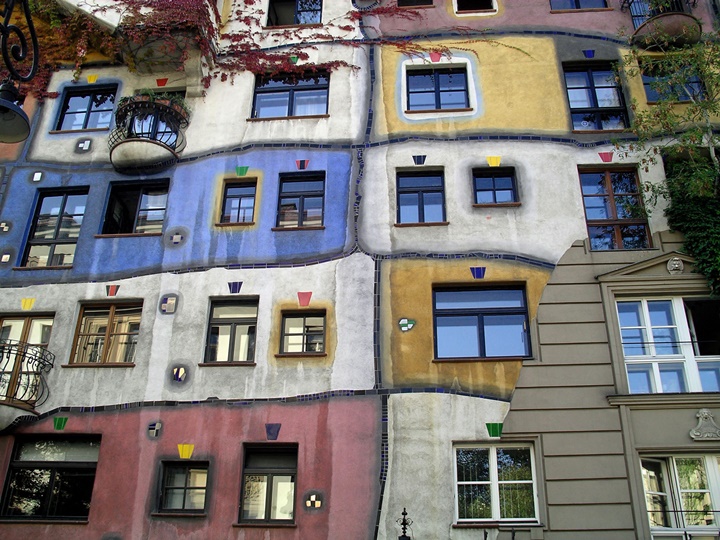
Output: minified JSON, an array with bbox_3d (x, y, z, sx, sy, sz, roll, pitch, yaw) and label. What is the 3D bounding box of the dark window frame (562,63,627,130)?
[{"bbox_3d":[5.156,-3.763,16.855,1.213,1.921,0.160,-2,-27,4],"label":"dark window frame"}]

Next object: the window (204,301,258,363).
[{"bbox_3d":[-2.569,1.213,15.500,1.029,1.418,0.150,-2,-26,5],"label":"window"}]

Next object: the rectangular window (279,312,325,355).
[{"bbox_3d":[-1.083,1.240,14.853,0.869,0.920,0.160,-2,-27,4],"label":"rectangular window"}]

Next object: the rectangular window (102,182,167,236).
[{"bbox_3d":[-4.955,-1.380,17.034,1.374,1.364,0.150,-2,-26,5],"label":"rectangular window"}]

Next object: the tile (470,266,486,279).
[{"bbox_3d":[2.367,0.060,15.355,0.322,0.263,0.040,-2,-26,5],"label":"tile"}]

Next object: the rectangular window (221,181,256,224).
[{"bbox_3d":[-2.641,-1.497,16.828,0.718,1.124,0.150,-2,-26,5],"label":"rectangular window"}]

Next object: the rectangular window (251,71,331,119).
[{"bbox_3d":[-1.646,-4.179,18.545,1.840,1.430,0.160,-2,-27,5],"label":"rectangular window"}]

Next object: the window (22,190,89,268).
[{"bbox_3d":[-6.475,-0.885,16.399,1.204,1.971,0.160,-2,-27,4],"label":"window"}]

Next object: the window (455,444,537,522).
[{"bbox_3d":[2.406,3.790,13.679,1.417,1.380,0.150,-2,-26,5],"label":"window"}]

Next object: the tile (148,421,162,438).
[{"bbox_3d":[-3.989,3.103,14.992,0.280,0.330,0.030,-2,-27,5],"label":"tile"}]

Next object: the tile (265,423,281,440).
[{"bbox_3d":[-1.576,2.937,13.944,0.295,0.299,0.040,-2,-27,4],"label":"tile"}]

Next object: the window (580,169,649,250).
[{"bbox_3d":[5.403,-1.285,16.396,1.240,2.090,0.160,-2,-27,5],"label":"window"}]

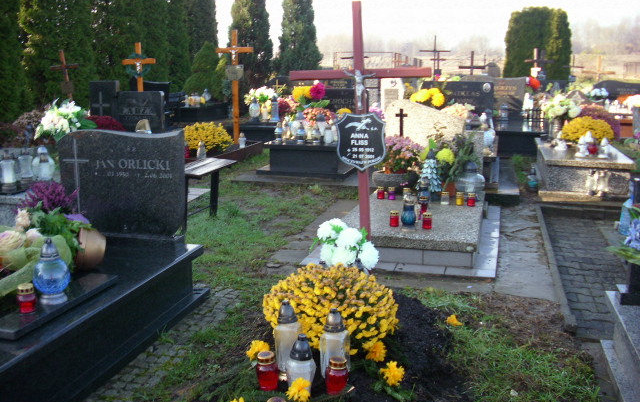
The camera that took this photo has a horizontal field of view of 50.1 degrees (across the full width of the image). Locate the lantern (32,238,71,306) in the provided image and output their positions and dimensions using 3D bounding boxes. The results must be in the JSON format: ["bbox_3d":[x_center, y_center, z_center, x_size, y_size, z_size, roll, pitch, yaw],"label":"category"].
[{"bbox_3d":[-1.214,0.312,3.083,0.167,0.291,0.167,3,11,14],"label":"lantern"}]

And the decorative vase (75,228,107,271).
[{"bbox_3d":[-1.263,0.271,3.780,0.210,0.235,0.235,1,8,-41],"label":"decorative vase"}]

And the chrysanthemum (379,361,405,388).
[{"bbox_3d":[0.257,0.614,2.420,0.087,0.075,0.080,1,12,6],"label":"chrysanthemum"}]

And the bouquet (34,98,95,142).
[{"bbox_3d":[-2.372,-0.734,6.400,0.570,0.440,0.420,3,11,15],"label":"bouquet"}]

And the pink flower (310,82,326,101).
[{"bbox_3d":[-0.020,-1.489,9.300,0.200,0.220,0.170,3,11,15],"label":"pink flower"}]

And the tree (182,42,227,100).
[{"bbox_3d":[-3.039,-3.118,18.000,1.150,2.150,1.100,3,11,15],"label":"tree"}]

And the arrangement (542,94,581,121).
[{"bbox_3d":[3.142,-1.210,8.900,0.480,0.370,0.430,3,12,14],"label":"arrangement"}]

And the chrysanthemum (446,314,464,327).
[{"bbox_3d":[0.713,0.629,3.600,0.092,0.070,0.085,0,11,0],"label":"chrysanthemum"}]

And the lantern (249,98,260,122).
[{"bbox_3d":[-1.130,-1.577,11.763,0.198,0.384,0.198,0,11,0],"label":"lantern"}]

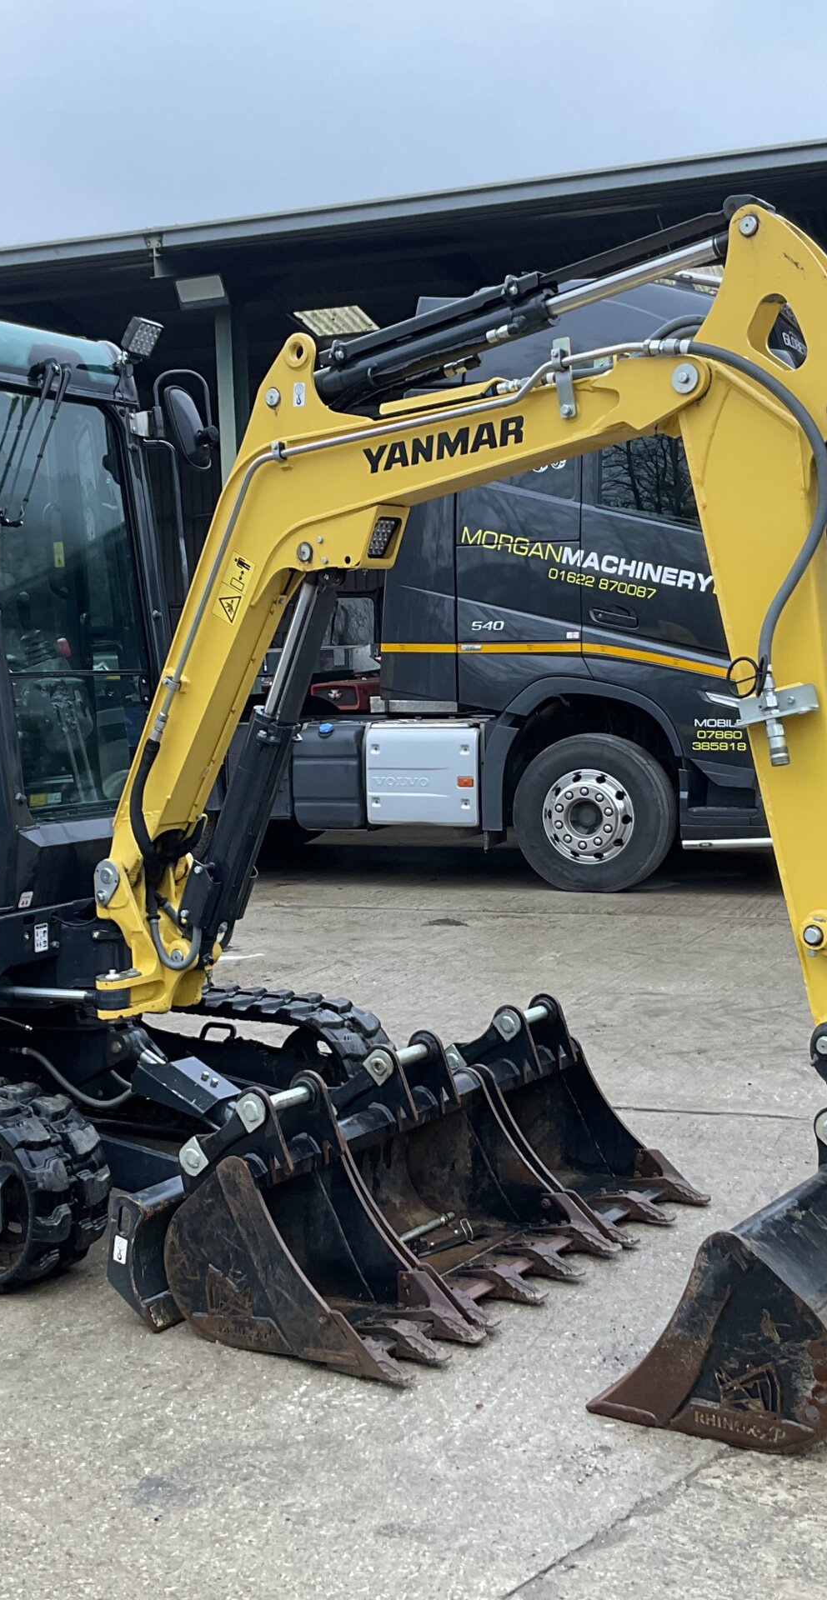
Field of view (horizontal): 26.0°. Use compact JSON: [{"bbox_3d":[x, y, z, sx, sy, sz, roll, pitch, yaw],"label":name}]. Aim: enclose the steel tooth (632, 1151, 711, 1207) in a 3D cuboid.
[{"bbox_3d":[0.692,1.029,4.849,0.220,0.130,0.065,1,5,34],"label":"steel tooth"}]

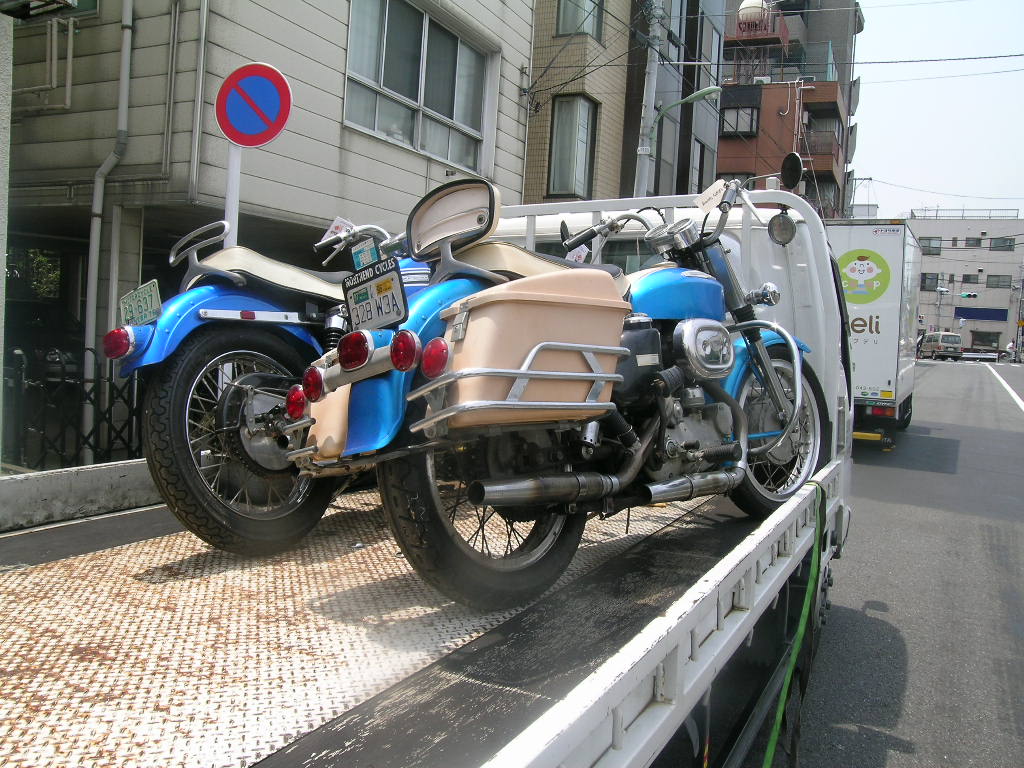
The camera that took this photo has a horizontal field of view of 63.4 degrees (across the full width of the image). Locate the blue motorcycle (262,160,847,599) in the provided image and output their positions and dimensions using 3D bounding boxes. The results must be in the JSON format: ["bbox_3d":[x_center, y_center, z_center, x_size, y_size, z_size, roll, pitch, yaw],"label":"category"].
[{"bbox_3d":[0.396,-0.062,2.424,0.860,1.150,2.270,-8,-5,41],"label":"blue motorcycle"}]

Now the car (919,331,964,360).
[{"bbox_3d":[32.011,-2.814,61.677,1.690,1.980,4.600,5,4,11],"label":"car"}]

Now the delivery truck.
[{"bbox_3d":[5.258,-0.746,13.001,1.820,2.980,4.800,4,5,29],"label":"delivery truck"}]

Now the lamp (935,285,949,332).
[{"bbox_3d":[33.042,-4.775,64.214,1.100,5.700,0.350,6,5,28],"label":"lamp"}]

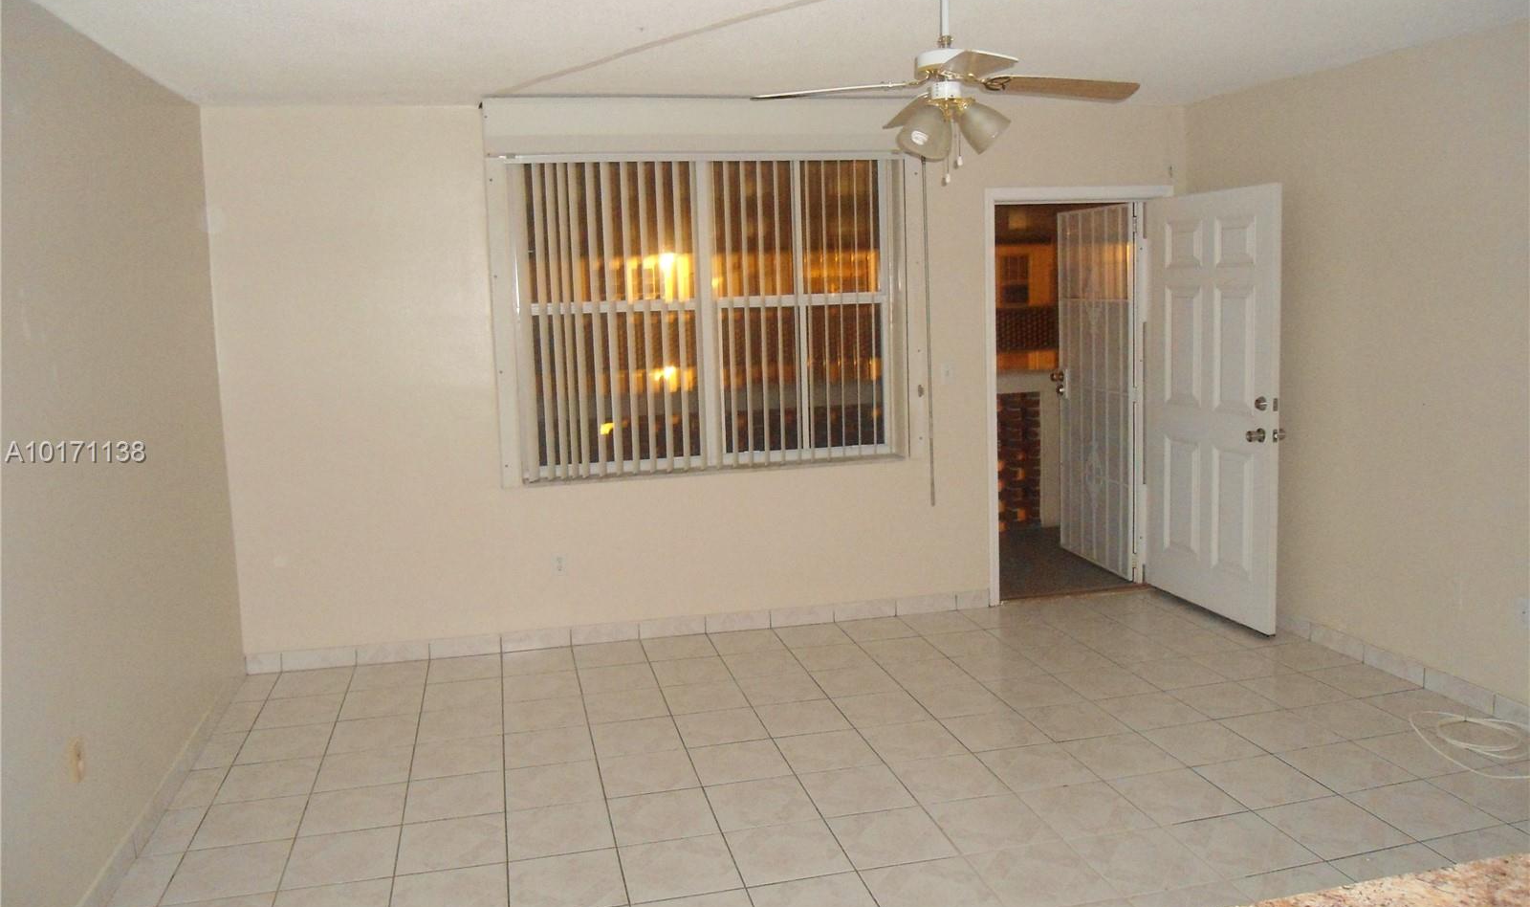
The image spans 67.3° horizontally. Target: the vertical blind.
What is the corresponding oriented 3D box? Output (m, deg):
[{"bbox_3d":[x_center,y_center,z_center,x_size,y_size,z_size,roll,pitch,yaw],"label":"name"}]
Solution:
[{"bbox_3d":[-0.237,-0.655,5.424,1.832,1.463,0.090,-4,9,-13],"label":"vertical blind"}]

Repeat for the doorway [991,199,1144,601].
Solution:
[{"bbox_3d":[1.570,-0.261,5.939,0.900,2.060,0.150,-4,9,-13],"label":"doorway"}]

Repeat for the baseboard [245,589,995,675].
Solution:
[{"bbox_3d":[-0.576,0.855,5.529,3.581,0.090,0.020,-4,9,-13],"label":"baseboard"}]

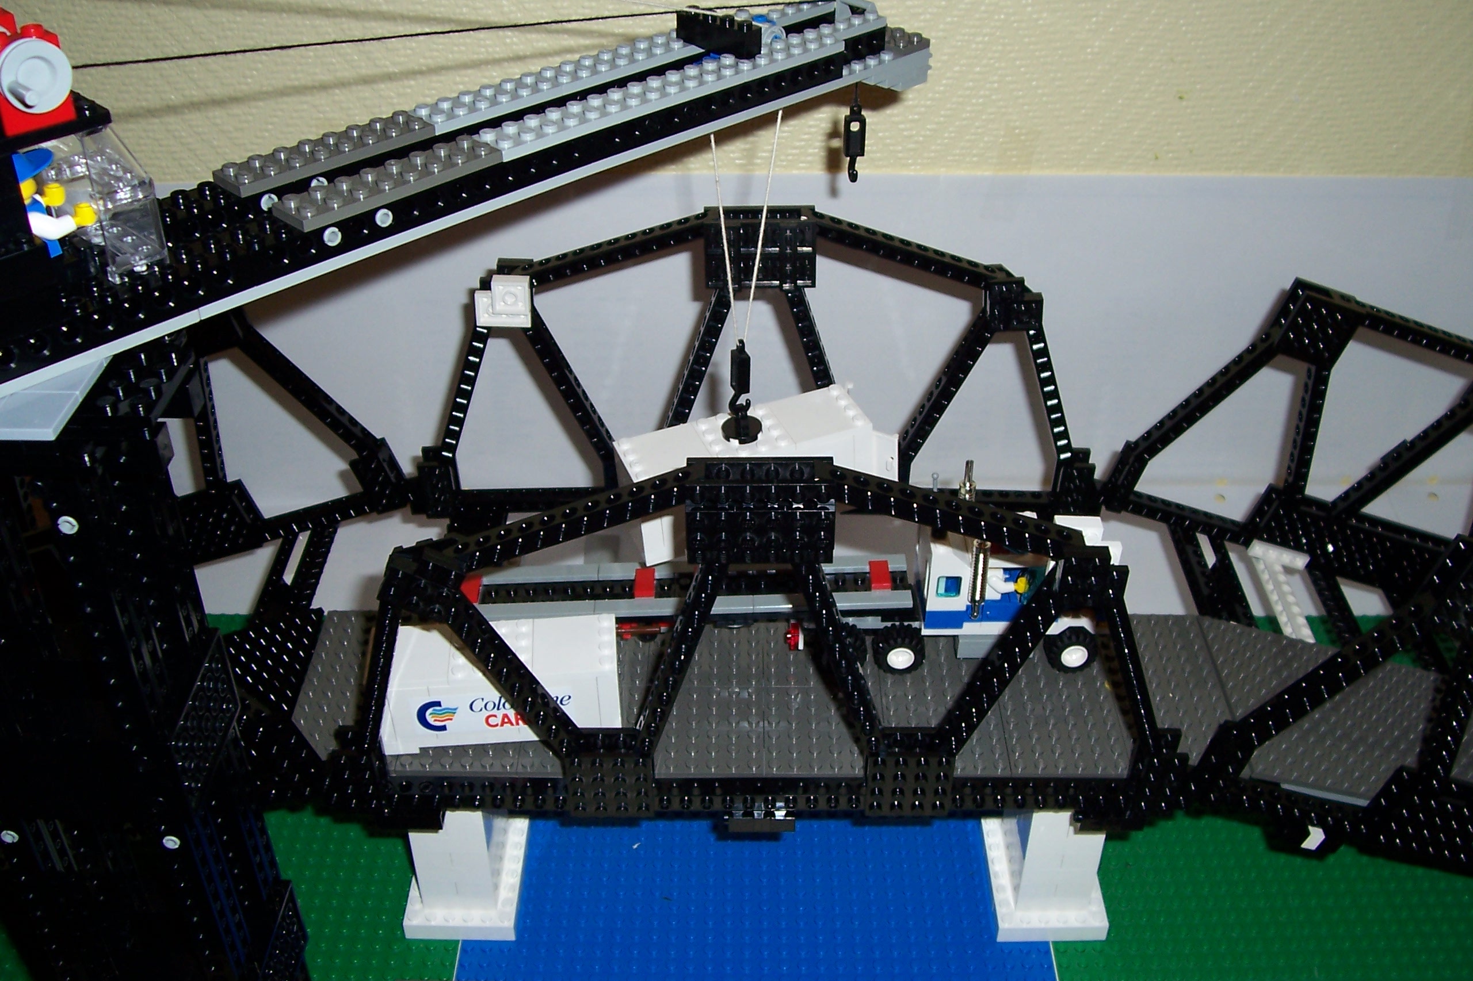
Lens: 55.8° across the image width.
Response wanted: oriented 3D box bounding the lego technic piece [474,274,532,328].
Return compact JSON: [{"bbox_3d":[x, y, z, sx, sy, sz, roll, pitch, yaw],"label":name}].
[{"bbox_3d":[-0.100,-0.081,0.596,0.024,0.024,0.010,0,35,0],"label":"lego technic piece"}]

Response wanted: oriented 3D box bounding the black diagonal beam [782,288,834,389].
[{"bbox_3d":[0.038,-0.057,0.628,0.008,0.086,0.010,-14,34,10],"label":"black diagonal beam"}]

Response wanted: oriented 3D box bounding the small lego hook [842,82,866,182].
[{"bbox_3d":[0.044,-0.134,0.525,0.008,0.036,0.008,-6,36,-9],"label":"small lego hook"}]

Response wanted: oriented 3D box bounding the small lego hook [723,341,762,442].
[{"bbox_3d":[0.002,-0.040,0.537,0.016,0.043,0.016,-10,36,-14],"label":"small lego hook"}]

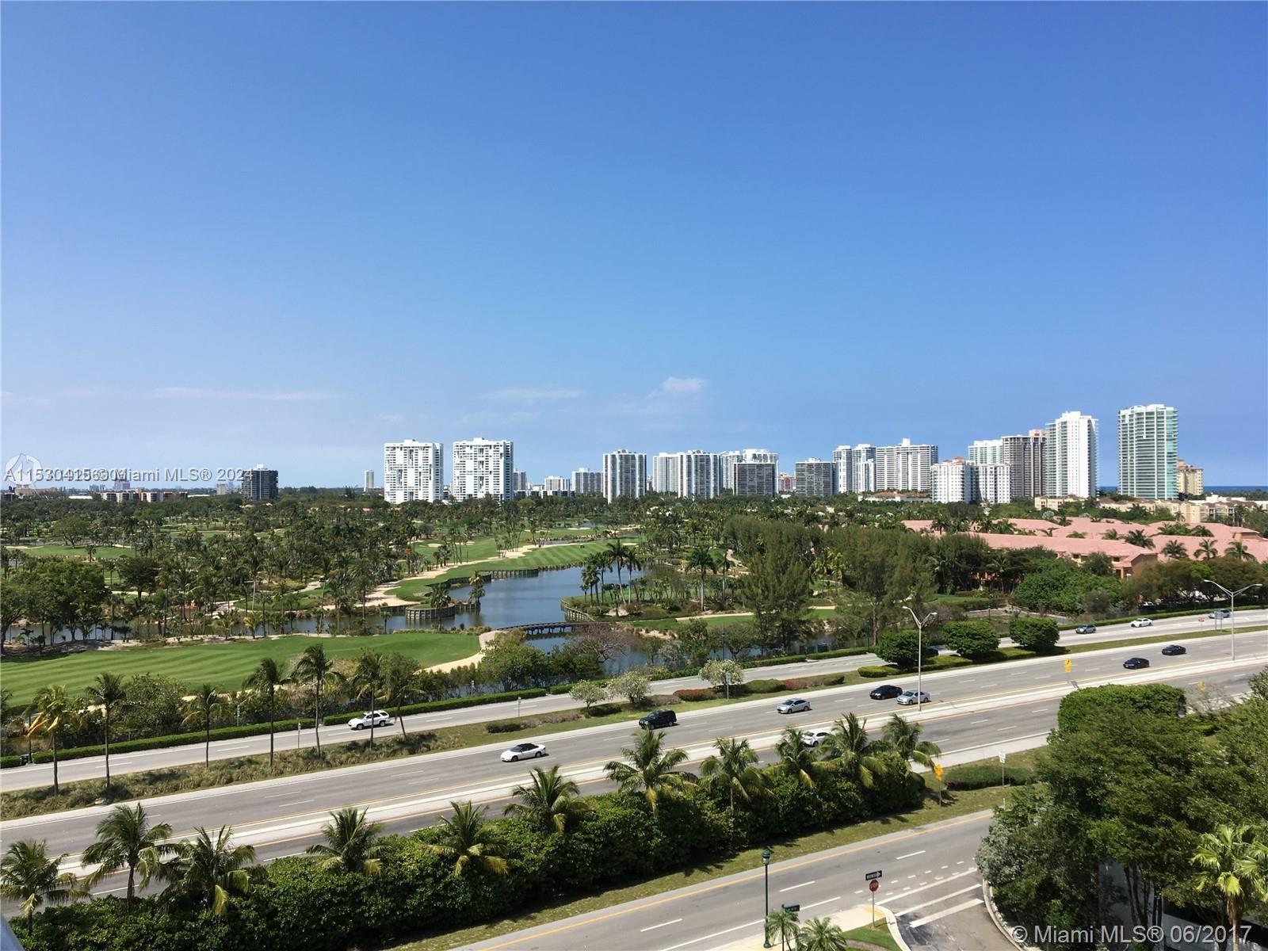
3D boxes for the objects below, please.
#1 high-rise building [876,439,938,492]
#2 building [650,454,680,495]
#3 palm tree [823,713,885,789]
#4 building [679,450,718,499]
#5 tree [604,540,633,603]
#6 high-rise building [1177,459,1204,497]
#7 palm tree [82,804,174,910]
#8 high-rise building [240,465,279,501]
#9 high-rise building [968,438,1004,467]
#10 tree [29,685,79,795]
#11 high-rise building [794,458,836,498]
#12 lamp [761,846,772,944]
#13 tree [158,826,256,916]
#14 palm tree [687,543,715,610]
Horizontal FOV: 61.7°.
[{"bbox_3d":[364.830,-3.640,1420.070,76.000,87.000,20.000,0,-1,42],"label":"high-rise building"},{"bbox_3d":[55.059,3.765,1640.000,52.000,76.353,25.000,0,0,-10],"label":"building"},{"bbox_3d":[19.877,25.775,96.475,5.500,8.070,5.500,0,-1,0],"label":"palm tree"},{"bbox_3d":[88.632,3.285,1440.000,53.000,74.253,23.000,0,0,-20],"label":"building"},{"bbox_3d":[-3.543,23.720,262.000,6.600,16.166,6.400,0,0,0],"label":"tree"},{"bbox_3d":[547.750,10.290,1064.950,40.000,53.500,25.000,0,0,10],"label":"high-rise building"},{"bbox_3d":[-29.370,24.426,62.032,5.170,10.360,5.170,0,-1,0],"label":"palm tree"},{"bbox_3d":[-480.540,13.170,1364.940,37.000,52.500,28.000,0,0,6],"label":"high-rise building"},{"bbox_3d":[534.515,-6.170,1610.000,54.000,95.764,32.000,0,0,10],"label":"high-rise building"},{"bbox_3d":[-53.530,24.470,98.020,4.400,9.820,4.400,0,0,0],"label":"tree"},{"bbox_3d":[248.990,8.380,1454.980,51.000,63.500,20.000,0,-1,33],"label":"high-rise building"},{"bbox_3d":[8.429,26.772,67.300,0.520,6.285,0.520,0,0,0],"label":"lamp"},{"bbox_3d":[-26.436,25.831,66.000,5.900,8.147,5.800,0,0,-22],"label":"tree"},{"bbox_3d":[15.188,23.416,243.803,6.400,15.400,6.400,0,-1,0],"label":"palm tree"}]

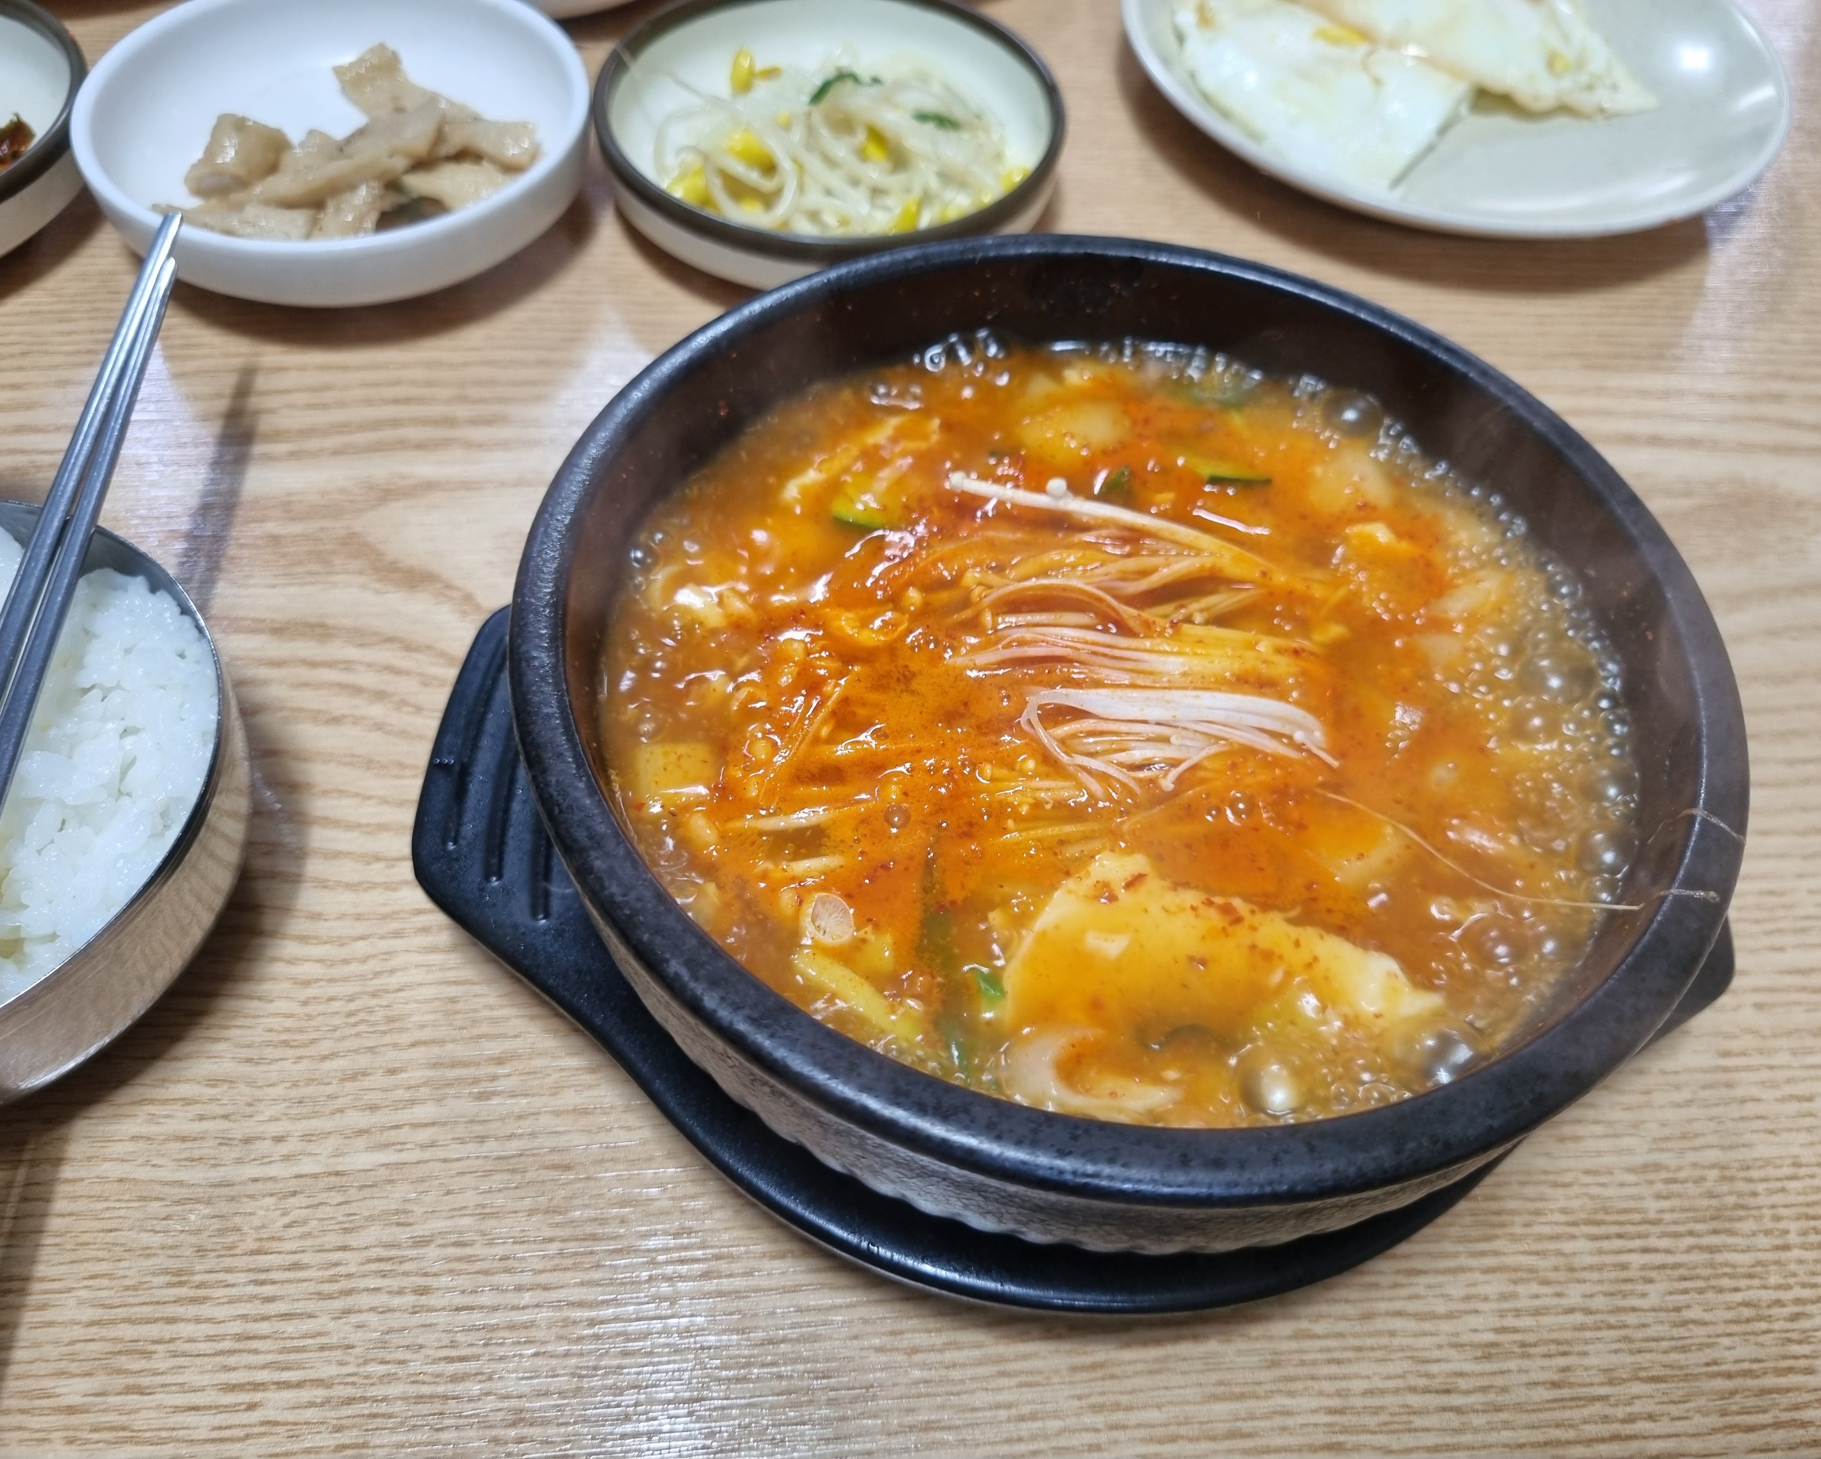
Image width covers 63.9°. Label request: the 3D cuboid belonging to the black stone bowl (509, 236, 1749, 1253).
[{"bbox_3d":[0.031,-0.002,0.238,0.178,0.065,0.178,2,53,-2],"label":"black stone bowl"}]

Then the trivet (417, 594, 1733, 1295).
[{"bbox_3d":[0.029,0.017,0.264,0.229,0.018,0.175,5,53,0],"label":"trivet"}]

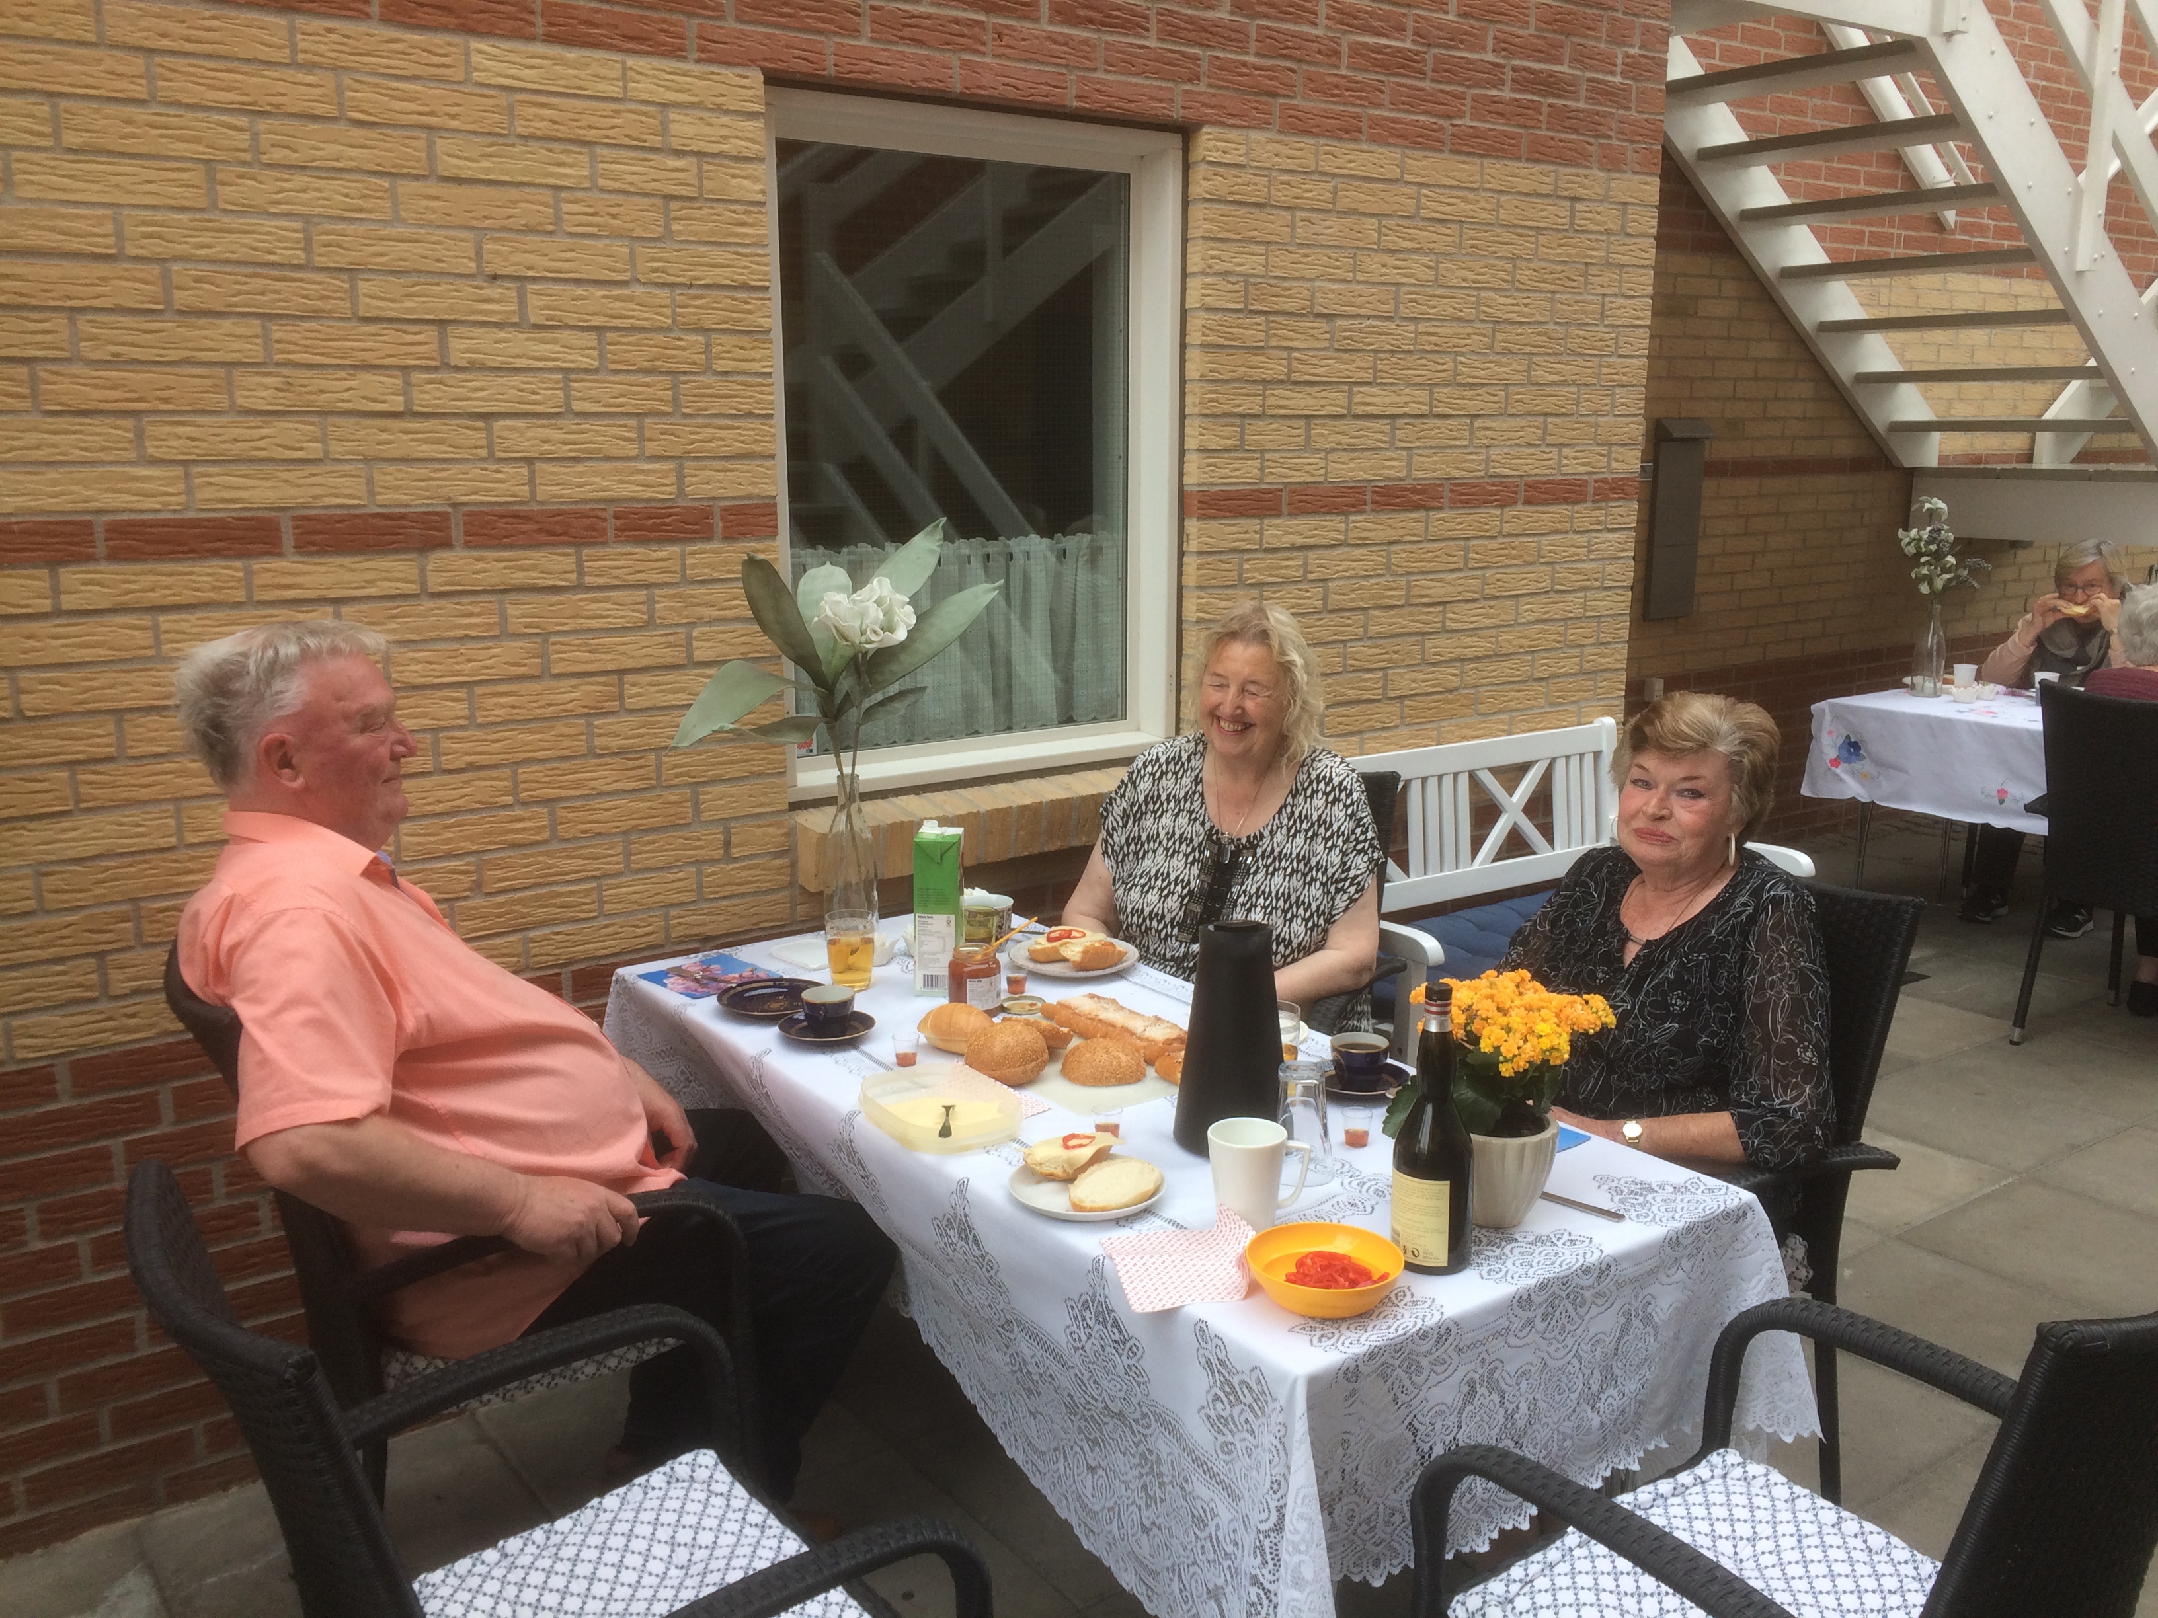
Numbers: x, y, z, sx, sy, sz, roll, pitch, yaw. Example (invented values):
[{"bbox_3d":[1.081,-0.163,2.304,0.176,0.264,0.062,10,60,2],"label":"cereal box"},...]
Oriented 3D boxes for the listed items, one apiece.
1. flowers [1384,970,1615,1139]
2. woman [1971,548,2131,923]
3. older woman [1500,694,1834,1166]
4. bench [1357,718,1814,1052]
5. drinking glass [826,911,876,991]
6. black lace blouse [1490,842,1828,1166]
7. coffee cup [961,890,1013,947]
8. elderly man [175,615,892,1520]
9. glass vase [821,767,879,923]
[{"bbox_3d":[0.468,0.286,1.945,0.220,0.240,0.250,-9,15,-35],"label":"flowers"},{"bbox_3d":[3.211,-0.248,5.824,0.550,1.200,0.750,12,17,43],"label":"woman"},{"bbox_3d":[0.743,0.461,2.461,0.520,1.240,0.760,9,15,36],"label":"older woman"},{"bbox_3d":[0.935,0.332,3.860,1.230,0.900,0.580,-9,15,-35],"label":"bench"},{"bbox_3d":[-0.354,0.216,2.788,0.077,0.112,0.077,0,12,0],"label":"drinking glass"},{"bbox_3d":[0.833,0.315,2.546,0.500,0.540,0.360,9,15,36],"label":"black lace blouse"},{"bbox_3d":[-0.154,0.186,2.992,0.092,0.086,0.092,0,12,0],"label":"coffee cup"},{"bbox_3d":[-0.703,0.425,2.347,0.840,1.360,0.600,-9,15,-35],"label":"elderly man"},{"bbox_3d":[-0.381,0.088,3.001,0.092,0.270,0.092,0,12,0],"label":"glass vase"}]

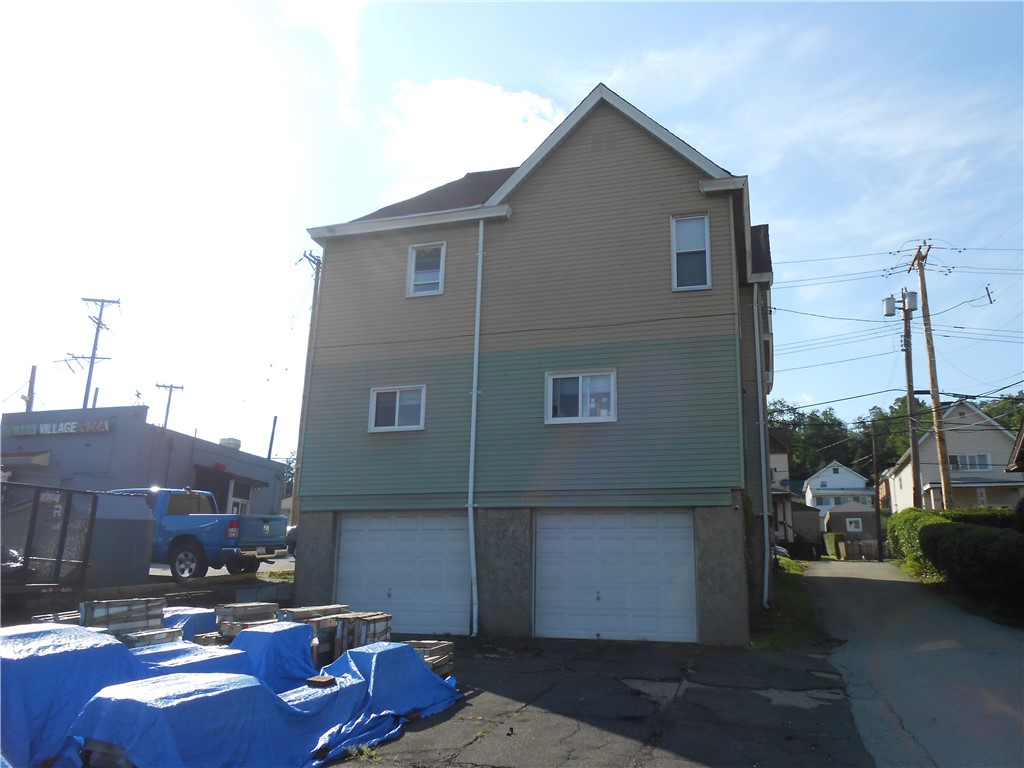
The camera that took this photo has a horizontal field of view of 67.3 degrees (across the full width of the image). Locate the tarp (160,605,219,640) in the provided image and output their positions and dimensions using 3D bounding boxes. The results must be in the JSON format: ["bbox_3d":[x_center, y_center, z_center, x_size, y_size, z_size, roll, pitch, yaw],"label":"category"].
[{"bbox_3d":[-4.417,3.443,10.700,0.850,0.650,1.450,0,-15,4],"label":"tarp"}]

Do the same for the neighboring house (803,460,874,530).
[{"bbox_3d":[34.808,11.954,81.000,6.800,7.400,8.800,-3,-16,18],"label":"neighboring house"}]

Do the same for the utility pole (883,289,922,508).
[{"bbox_3d":[14.495,1.319,27.800,1.350,10.400,1.200,-3,-16,18],"label":"utility pole"}]

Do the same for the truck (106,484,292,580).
[{"bbox_3d":[-8.150,3.430,17.400,5.850,1.950,2.080,-2,-13,14],"label":"truck"}]

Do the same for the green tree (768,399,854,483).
[{"bbox_3d":[35.826,7.117,92.000,10.500,11.500,10.000,-3,-16,18],"label":"green tree"}]

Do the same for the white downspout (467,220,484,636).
[{"bbox_3d":[-0.667,0.628,15.290,0.180,8.340,0.280,-3,-16,18],"label":"white downspout"}]

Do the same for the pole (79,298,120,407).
[{"bbox_3d":[-25.189,2.370,45.000,2.500,15.500,1.000,4,-15,-9],"label":"pole"}]

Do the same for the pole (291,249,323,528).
[{"bbox_3d":[-7.547,0.976,28.000,0.500,11.900,2.300,-3,-16,18],"label":"pole"}]

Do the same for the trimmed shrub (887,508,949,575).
[{"bbox_3d":[13.866,5.386,26.300,2.000,2.100,4.000,-3,-16,18],"label":"trimmed shrub"}]

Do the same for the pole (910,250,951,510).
[{"bbox_3d":[15.382,0.528,28.000,0.700,11.900,2.400,-3,-16,18],"label":"pole"}]

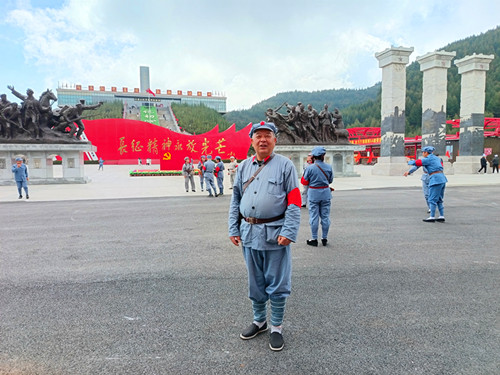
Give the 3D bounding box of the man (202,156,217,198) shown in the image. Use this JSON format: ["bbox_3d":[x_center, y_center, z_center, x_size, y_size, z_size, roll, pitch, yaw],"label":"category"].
[{"bbox_3d":[-1.624,-0.458,14.401,0.560,1.736,0.450,-2,4,-12],"label":"man"}]

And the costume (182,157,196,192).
[{"bbox_3d":[-2.921,-0.630,16.620,0.600,1.678,0.420,-2,4,-14],"label":"costume"}]

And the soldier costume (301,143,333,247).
[{"bbox_3d":[1.171,0.137,5.974,0.510,1.661,0.370,-1,4,-10],"label":"soldier costume"}]

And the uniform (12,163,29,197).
[{"bbox_3d":[-9.496,-0.310,14.404,0.540,1.371,0.400,-3,4,-28],"label":"uniform"}]

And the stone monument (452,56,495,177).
[{"bbox_3d":[20.687,-6.668,32.130,2.150,10.768,2.150,-2,4,-16],"label":"stone monument"}]

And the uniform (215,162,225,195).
[{"bbox_3d":[-1.303,-0.438,14.895,0.420,1.483,0.450,2,5,30],"label":"uniform"}]

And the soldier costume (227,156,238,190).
[{"bbox_3d":[-0.914,-0.741,17.842,0.560,1.672,0.400,0,4,12],"label":"soldier costume"}]

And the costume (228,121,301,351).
[{"bbox_3d":[0.133,0.336,2.809,0.550,1.716,0.410,1,4,18],"label":"costume"}]

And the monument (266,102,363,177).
[{"bbox_3d":[5.375,-3.961,28.959,8.100,6.218,2.700,-2,4,-15],"label":"monument"}]

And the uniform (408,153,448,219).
[{"bbox_3d":[4.027,-0.031,7.933,0.800,1.485,0.520,1,5,25],"label":"uniform"}]

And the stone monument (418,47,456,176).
[{"bbox_3d":[16.976,-6.558,31.701,2.350,10.736,2.350,-2,4,-15],"label":"stone monument"}]

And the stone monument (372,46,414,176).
[{"bbox_3d":[12.627,-6.423,30.385,2.350,10.713,2.350,-2,4,-15],"label":"stone monument"}]

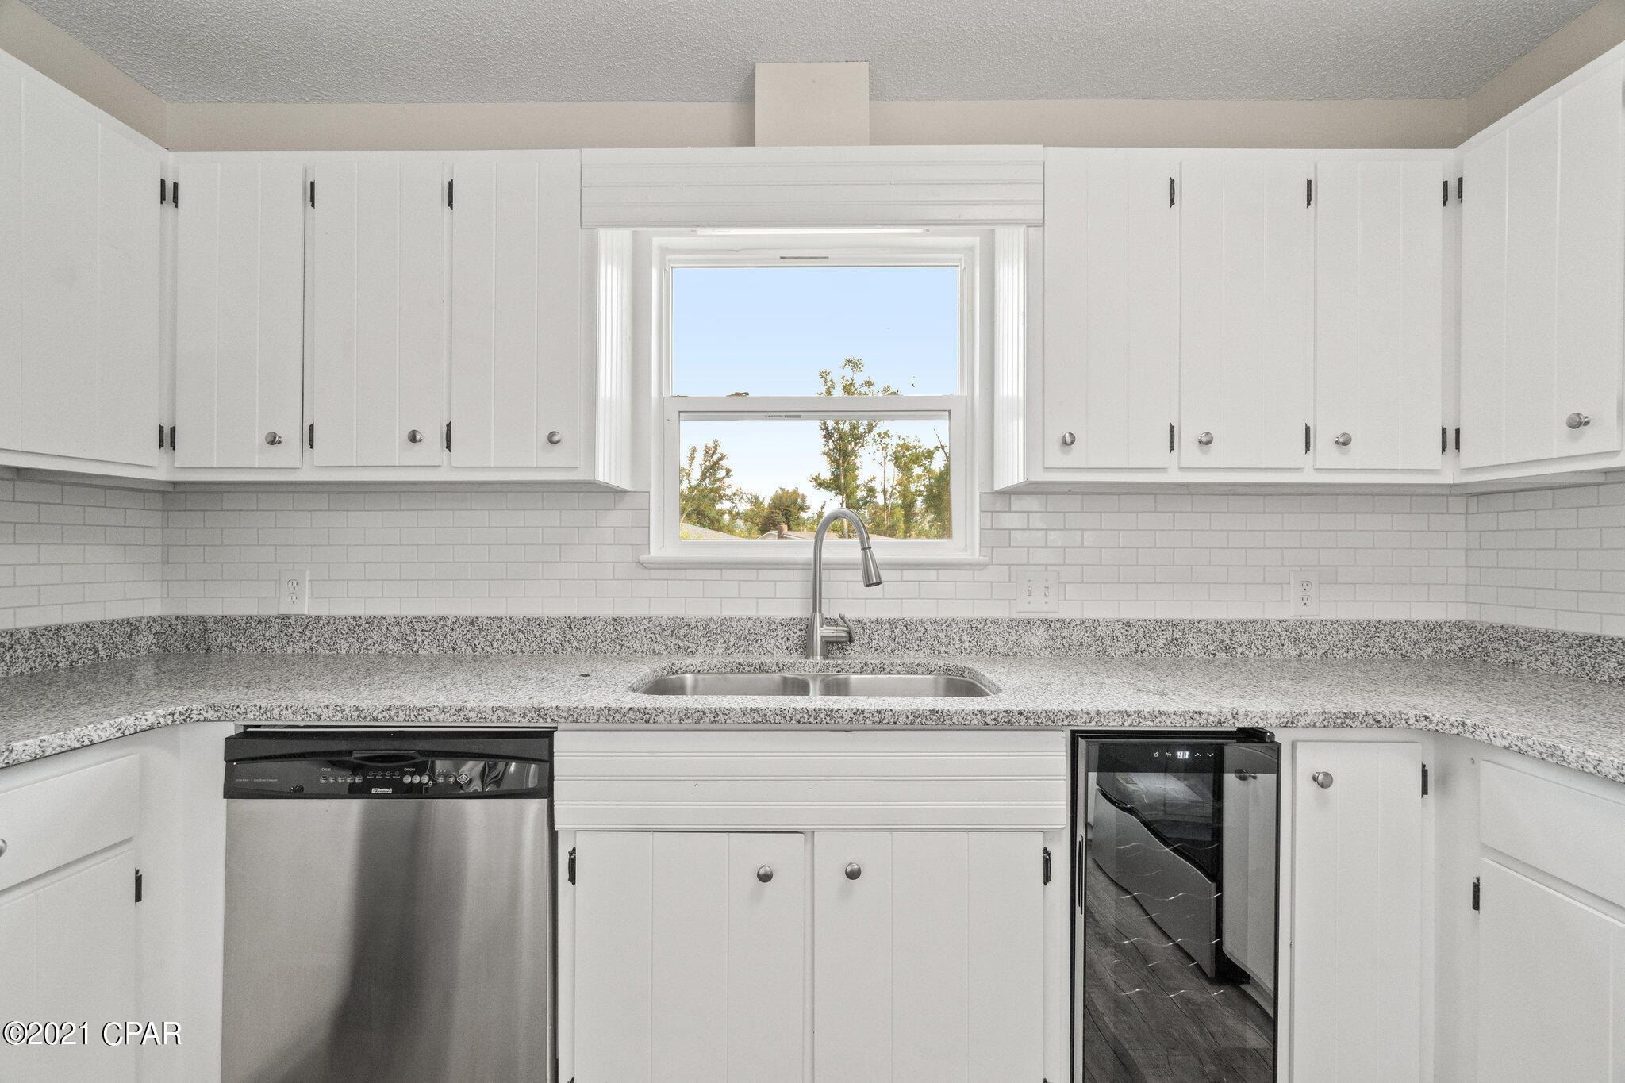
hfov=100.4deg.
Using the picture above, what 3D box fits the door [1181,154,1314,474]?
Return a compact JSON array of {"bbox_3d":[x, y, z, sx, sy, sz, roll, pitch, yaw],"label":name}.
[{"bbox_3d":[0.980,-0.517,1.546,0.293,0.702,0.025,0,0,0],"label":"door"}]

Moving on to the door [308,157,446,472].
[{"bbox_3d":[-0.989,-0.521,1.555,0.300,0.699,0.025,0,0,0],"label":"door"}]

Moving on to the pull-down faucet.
[{"bbox_3d":[0.098,0.114,1.757,0.110,0.398,0.245,1,-1,-44],"label":"pull-down faucet"}]

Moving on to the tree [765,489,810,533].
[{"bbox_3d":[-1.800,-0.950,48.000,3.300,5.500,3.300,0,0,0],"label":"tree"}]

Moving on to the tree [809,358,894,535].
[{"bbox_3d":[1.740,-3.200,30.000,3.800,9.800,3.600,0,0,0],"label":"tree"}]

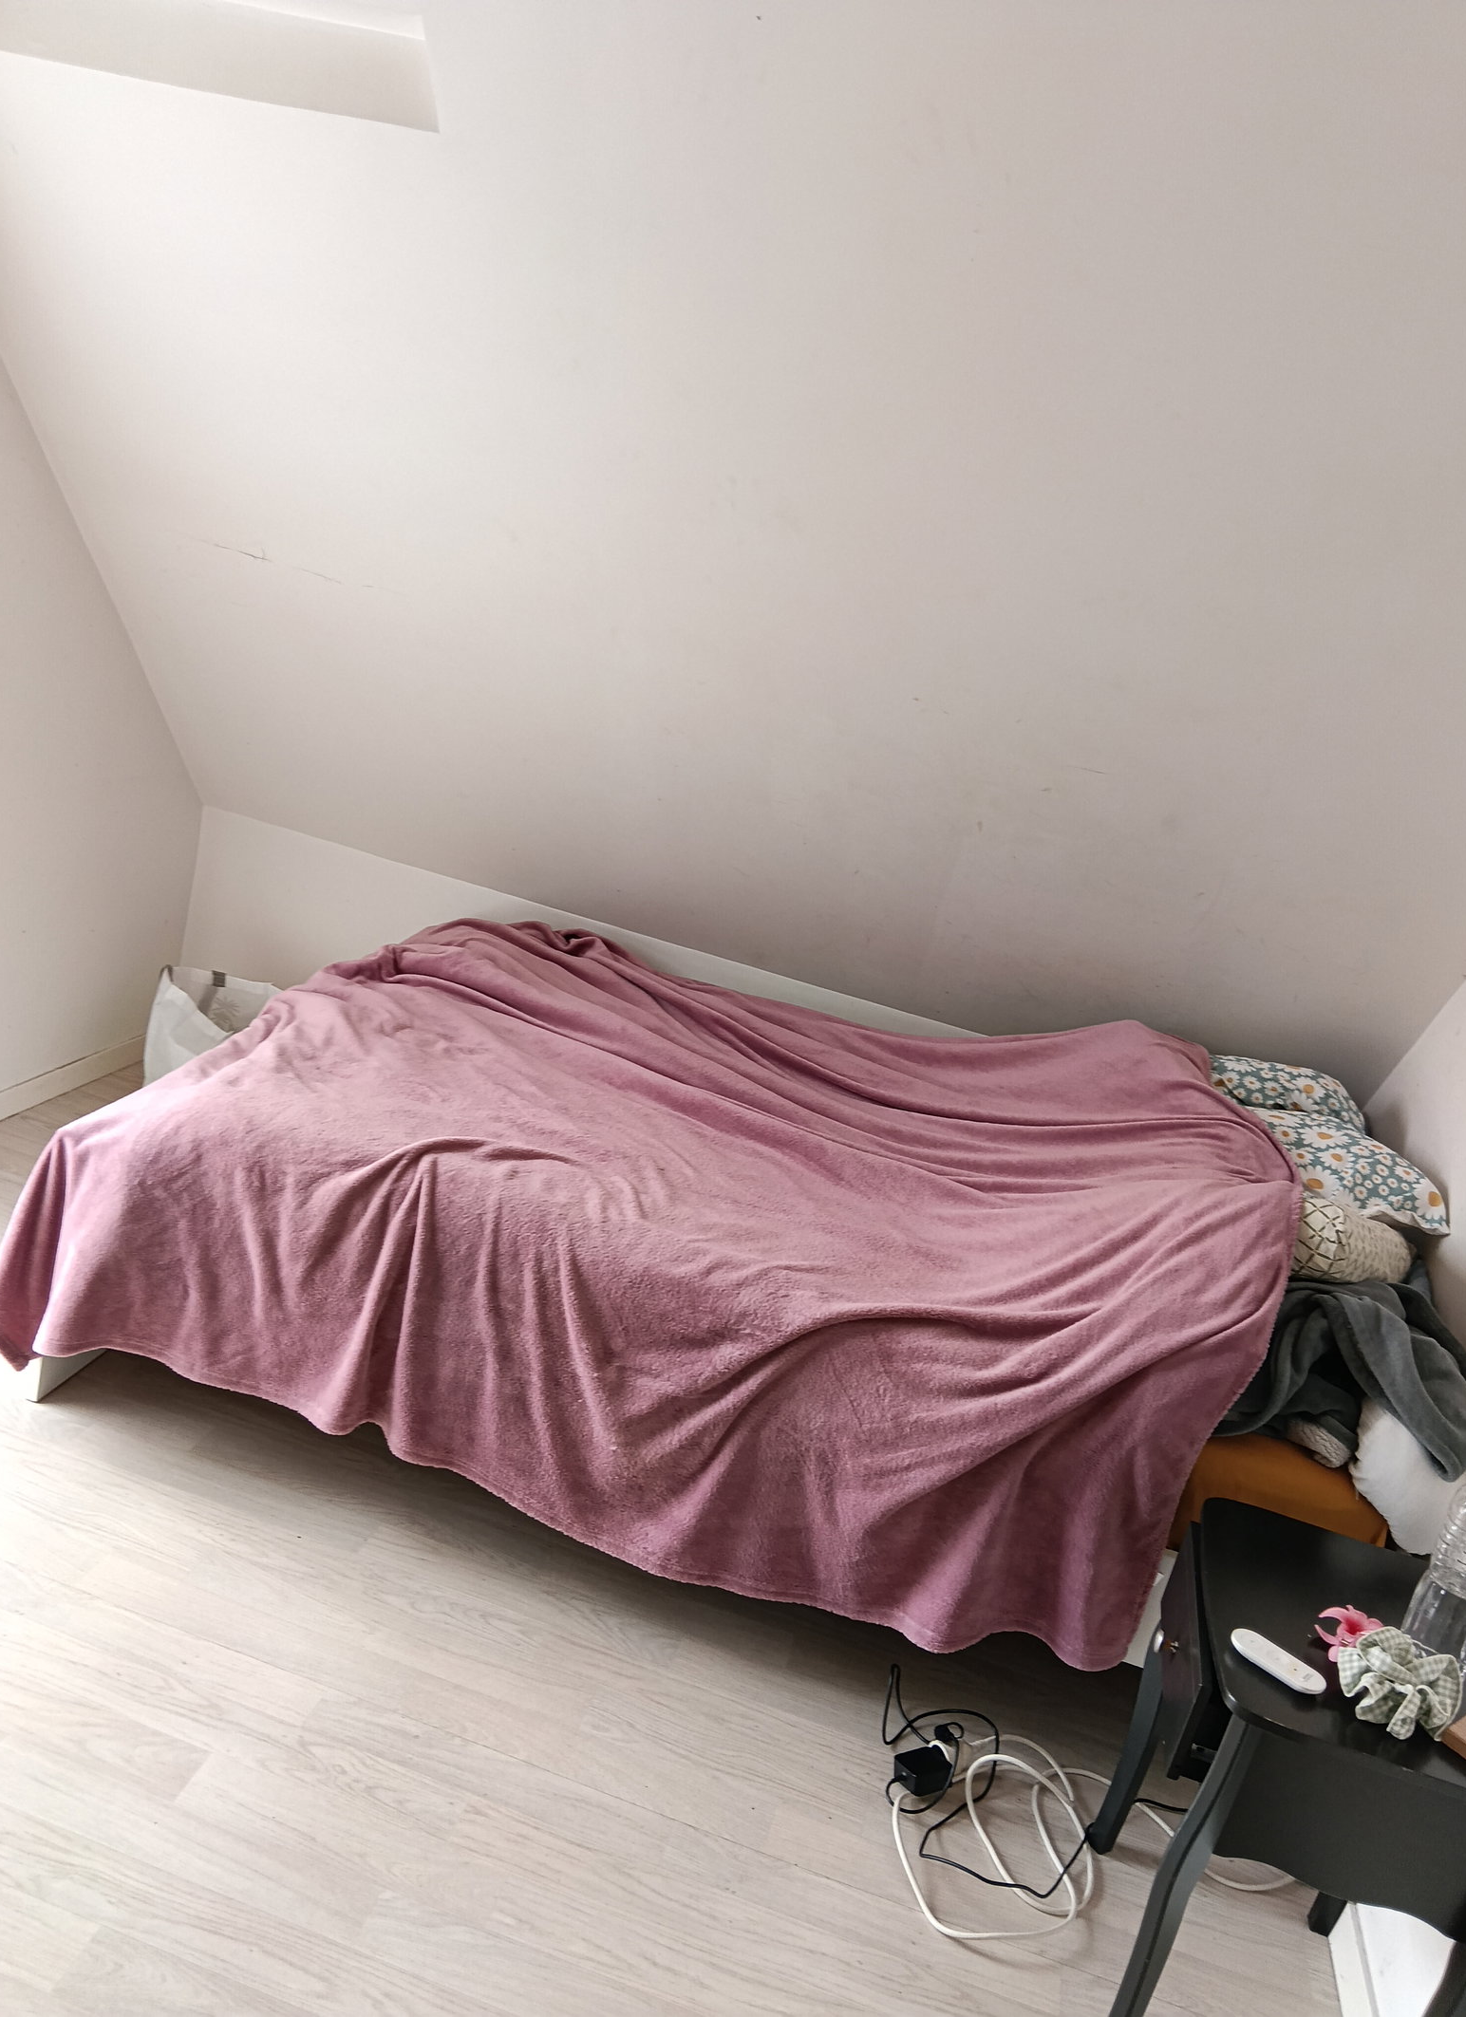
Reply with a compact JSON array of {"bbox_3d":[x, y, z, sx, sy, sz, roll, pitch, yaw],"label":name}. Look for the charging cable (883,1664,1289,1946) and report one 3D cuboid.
[{"bbox_3d":[0.488,1.114,2.049,0.610,0.075,0.440,16,15,8],"label":"charging cable"}]

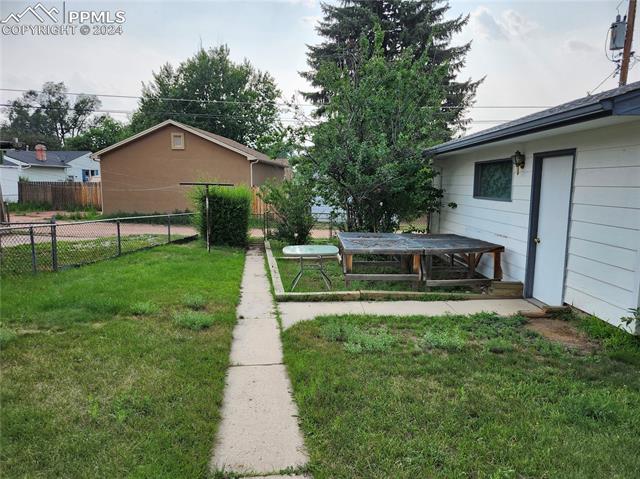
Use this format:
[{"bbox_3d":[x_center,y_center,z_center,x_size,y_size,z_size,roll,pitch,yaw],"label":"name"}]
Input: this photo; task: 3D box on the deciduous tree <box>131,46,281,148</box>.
[{"bbox_3d":[-10.138,-10.093,37.492,13.300,13.800,12.000,0,8,-1],"label":"deciduous tree"}]

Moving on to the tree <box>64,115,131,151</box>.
[{"bbox_3d":[-25.289,-9.561,49.169,8.200,9.400,8.000,0,8,-1],"label":"tree"}]

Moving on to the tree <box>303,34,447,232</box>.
[{"bbox_3d":[1.623,-2.920,12.926,4.500,6.550,4.300,0,8,-1],"label":"tree"}]

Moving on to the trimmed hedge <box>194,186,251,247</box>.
[{"bbox_3d":[-3.369,-0.859,14.818,1.850,2.050,1.600,0,8,-1],"label":"trimmed hedge"}]

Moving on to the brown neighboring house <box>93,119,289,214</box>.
[{"bbox_3d":[-7.345,-4.526,27.544,9.200,5.120,9.600,1,8,5],"label":"brown neighboring house"}]

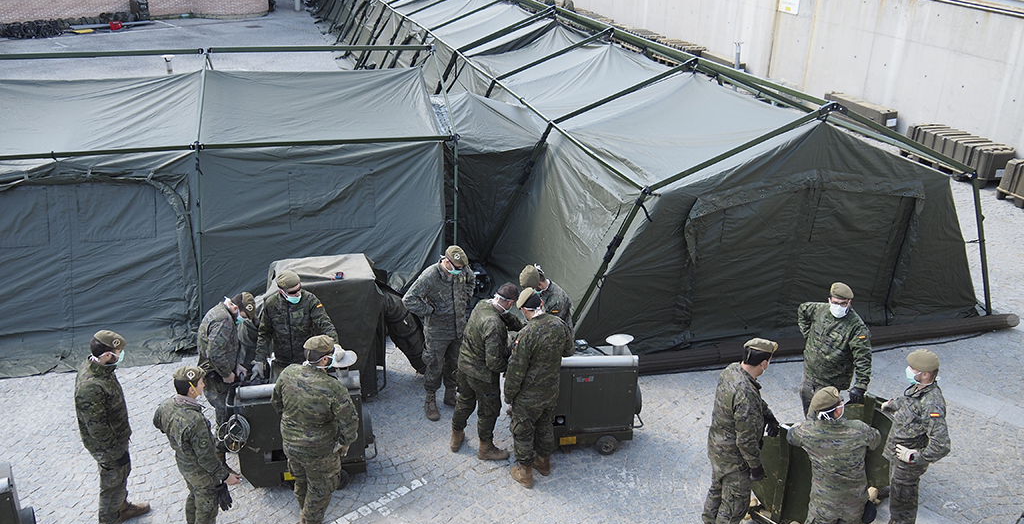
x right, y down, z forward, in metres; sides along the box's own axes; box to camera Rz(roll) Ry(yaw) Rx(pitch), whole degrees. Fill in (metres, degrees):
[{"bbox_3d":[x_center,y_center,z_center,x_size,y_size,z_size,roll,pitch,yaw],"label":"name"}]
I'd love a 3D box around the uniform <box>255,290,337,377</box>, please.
[{"bbox_3d":[-1.840,0.919,7.254,0.640,1.370,0.420,-8,24,-18],"label":"uniform"}]

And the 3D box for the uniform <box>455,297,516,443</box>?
[{"bbox_3d":[-0.232,0.959,7.325,0.500,1.320,0.540,-14,27,-34],"label":"uniform"}]

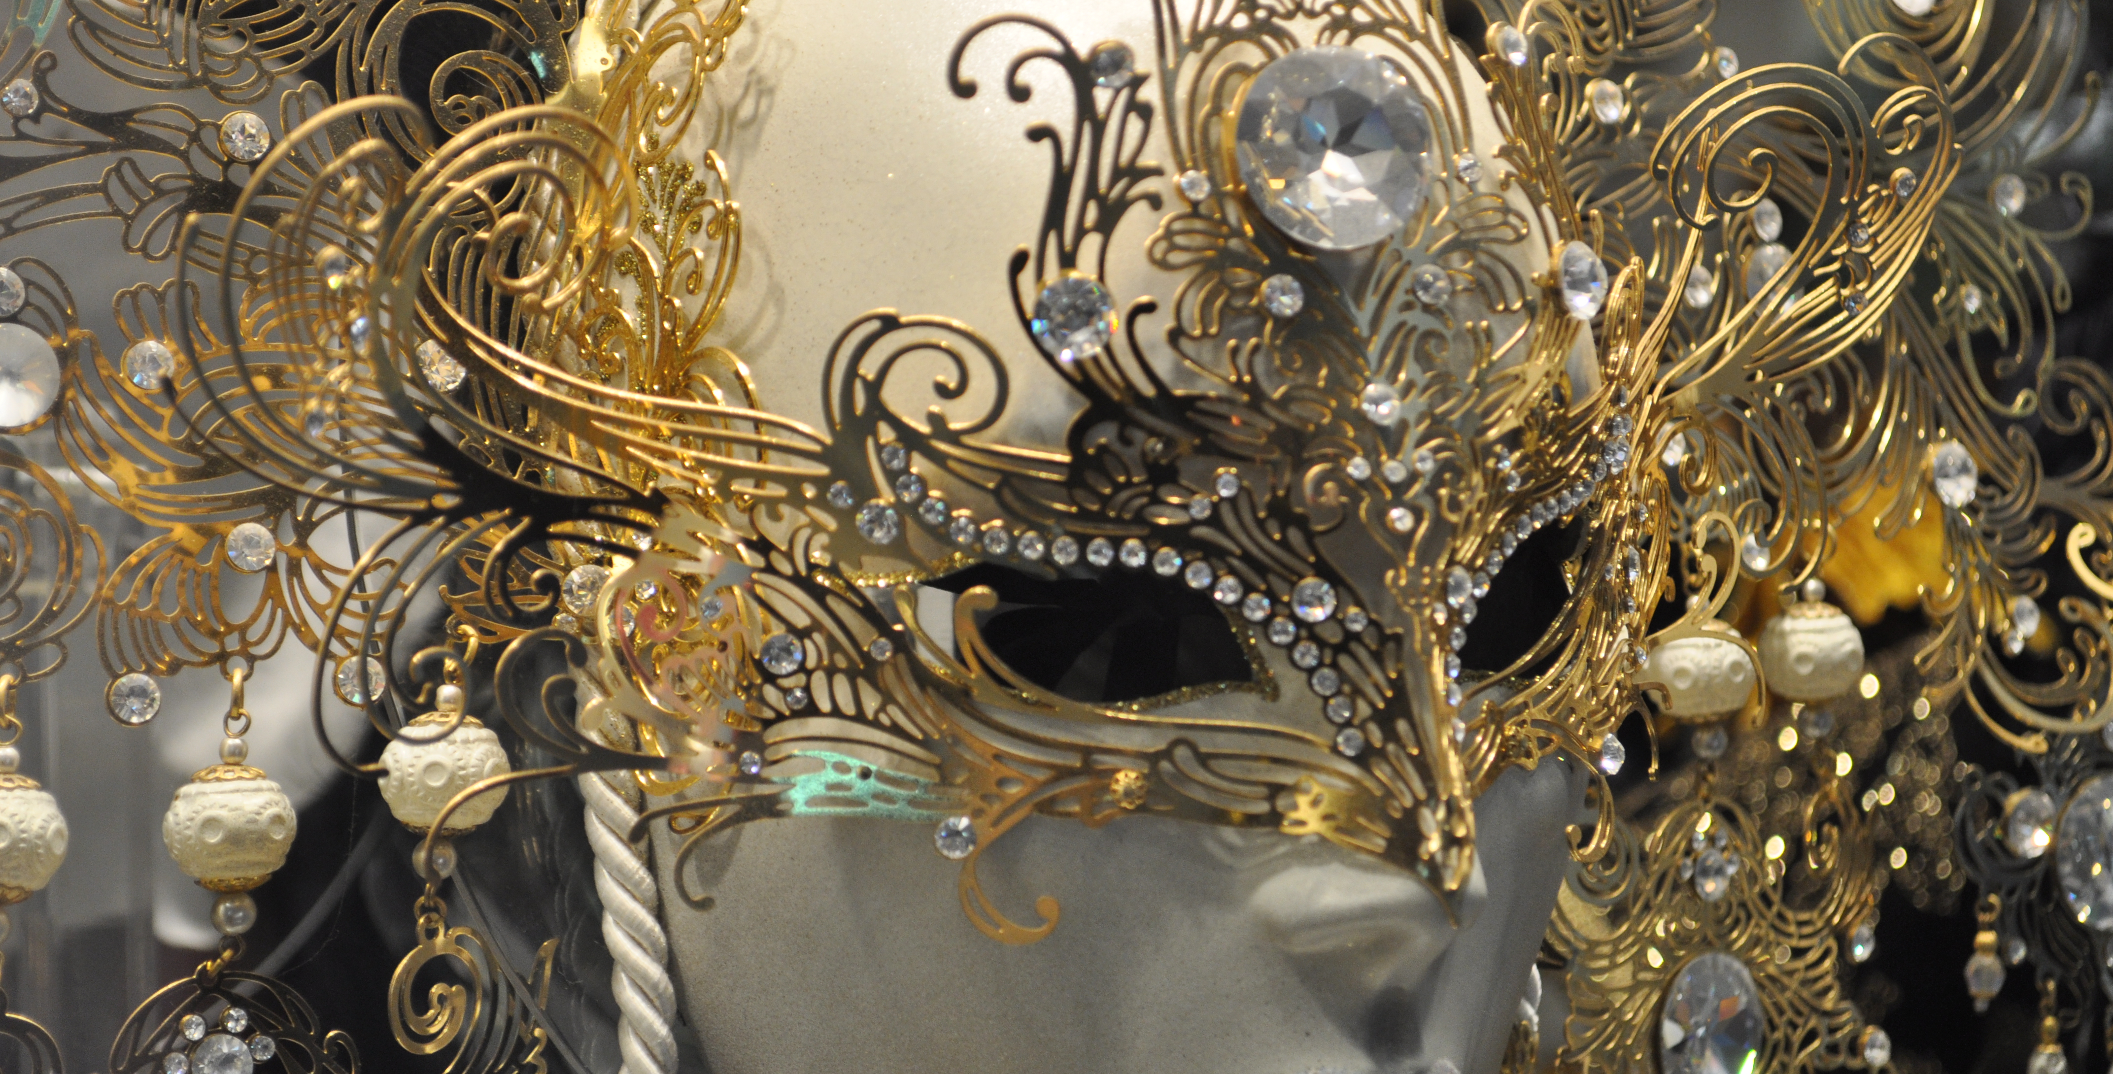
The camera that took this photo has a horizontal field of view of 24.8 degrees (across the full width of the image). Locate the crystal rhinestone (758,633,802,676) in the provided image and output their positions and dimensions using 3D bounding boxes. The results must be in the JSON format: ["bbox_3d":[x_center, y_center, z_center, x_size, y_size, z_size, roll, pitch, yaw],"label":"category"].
[{"bbox_3d":[-0.041,0.017,0.710,0.006,0.006,0.003,2,-5,3],"label":"crystal rhinestone"}]

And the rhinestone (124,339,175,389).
[{"bbox_3d":[-0.132,-0.025,0.700,0.007,0.007,0.004,-1,-3,-19],"label":"rhinestone"}]

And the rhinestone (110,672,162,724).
[{"bbox_3d":[-0.138,0.024,0.722,0.008,0.008,0.004,-2,-1,-25],"label":"rhinestone"}]

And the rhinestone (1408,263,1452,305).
[{"bbox_3d":[0.051,-0.035,0.662,0.006,0.006,0.003,0,-6,-31],"label":"rhinestone"}]

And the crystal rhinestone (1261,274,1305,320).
[{"bbox_3d":[0.031,-0.034,0.669,0.006,0.006,0.003,-1,2,-19],"label":"crystal rhinestone"}]

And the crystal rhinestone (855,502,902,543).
[{"bbox_3d":[-0.025,-0.002,0.673,0.006,0.006,0.003,0,2,0],"label":"crystal rhinestone"}]

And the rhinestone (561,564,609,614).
[{"bbox_3d":[-0.073,0.008,0.745,0.007,0.007,0.003,3,-3,7],"label":"rhinestone"}]

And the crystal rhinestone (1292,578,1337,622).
[{"bbox_3d":[0.036,0.009,0.670,0.006,0.006,0.003,-1,2,-10],"label":"crystal rhinestone"}]

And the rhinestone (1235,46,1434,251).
[{"bbox_3d":[0.038,-0.053,0.660,0.028,0.028,0.011,0,-7,-28],"label":"rhinestone"}]

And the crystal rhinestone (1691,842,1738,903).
[{"bbox_3d":[0.118,0.060,0.860,0.010,0.010,0.004,-4,2,-41],"label":"crystal rhinestone"}]

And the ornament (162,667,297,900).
[{"bbox_3d":[-0.124,0.037,0.722,0.020,0.035,0.020,-2,8,-30],"label":"ornament"}]

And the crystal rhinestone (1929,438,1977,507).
[{"bbox_3d":[0.151,-0.011,0.810,0.011,0.011,0.004,-1,0,-38],"label":"crystal rhinestone"}]

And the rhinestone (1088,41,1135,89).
[{"bbox_3d":[0.008,-0.065,0.665,0.007,0.007,0.003,0,12,-7],"label":"rhinestone"}]

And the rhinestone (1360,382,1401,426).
[{"bbox_3d":[0.044,-0.018,0.654,0.006,0.006,0.003,0,-2,-28],"label":"rhinestone"}]

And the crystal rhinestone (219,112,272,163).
[{"bbox_3d":[-0.119,-0.058,0.703,0.007,0.007,0.004,-1,0,-19],"label":"crystal rhinestone"}]

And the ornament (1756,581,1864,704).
[{"bbox_3d":[0.126,0.018,0.800,0.018,0.021,0.018,2,3,0],"label":"ornament"}]

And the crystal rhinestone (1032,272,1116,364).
[{"bbox_3d":[0.003,-0.030,0.660,0.012,0.012,0.006,0,8,-7],"label":"crystal rhinestone"}]

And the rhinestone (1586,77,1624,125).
[{"bbox_3d":[0.094,-0.075,0.825,0.008,0.008,0.003,-4,-1,-40],"label":"rhinestone"}]

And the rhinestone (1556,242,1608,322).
[{"bbox_3d":[0.082,-0.040,0.748,0.012,0.012,0.005,-5,-1,-44],"label":"rhinestone"}]

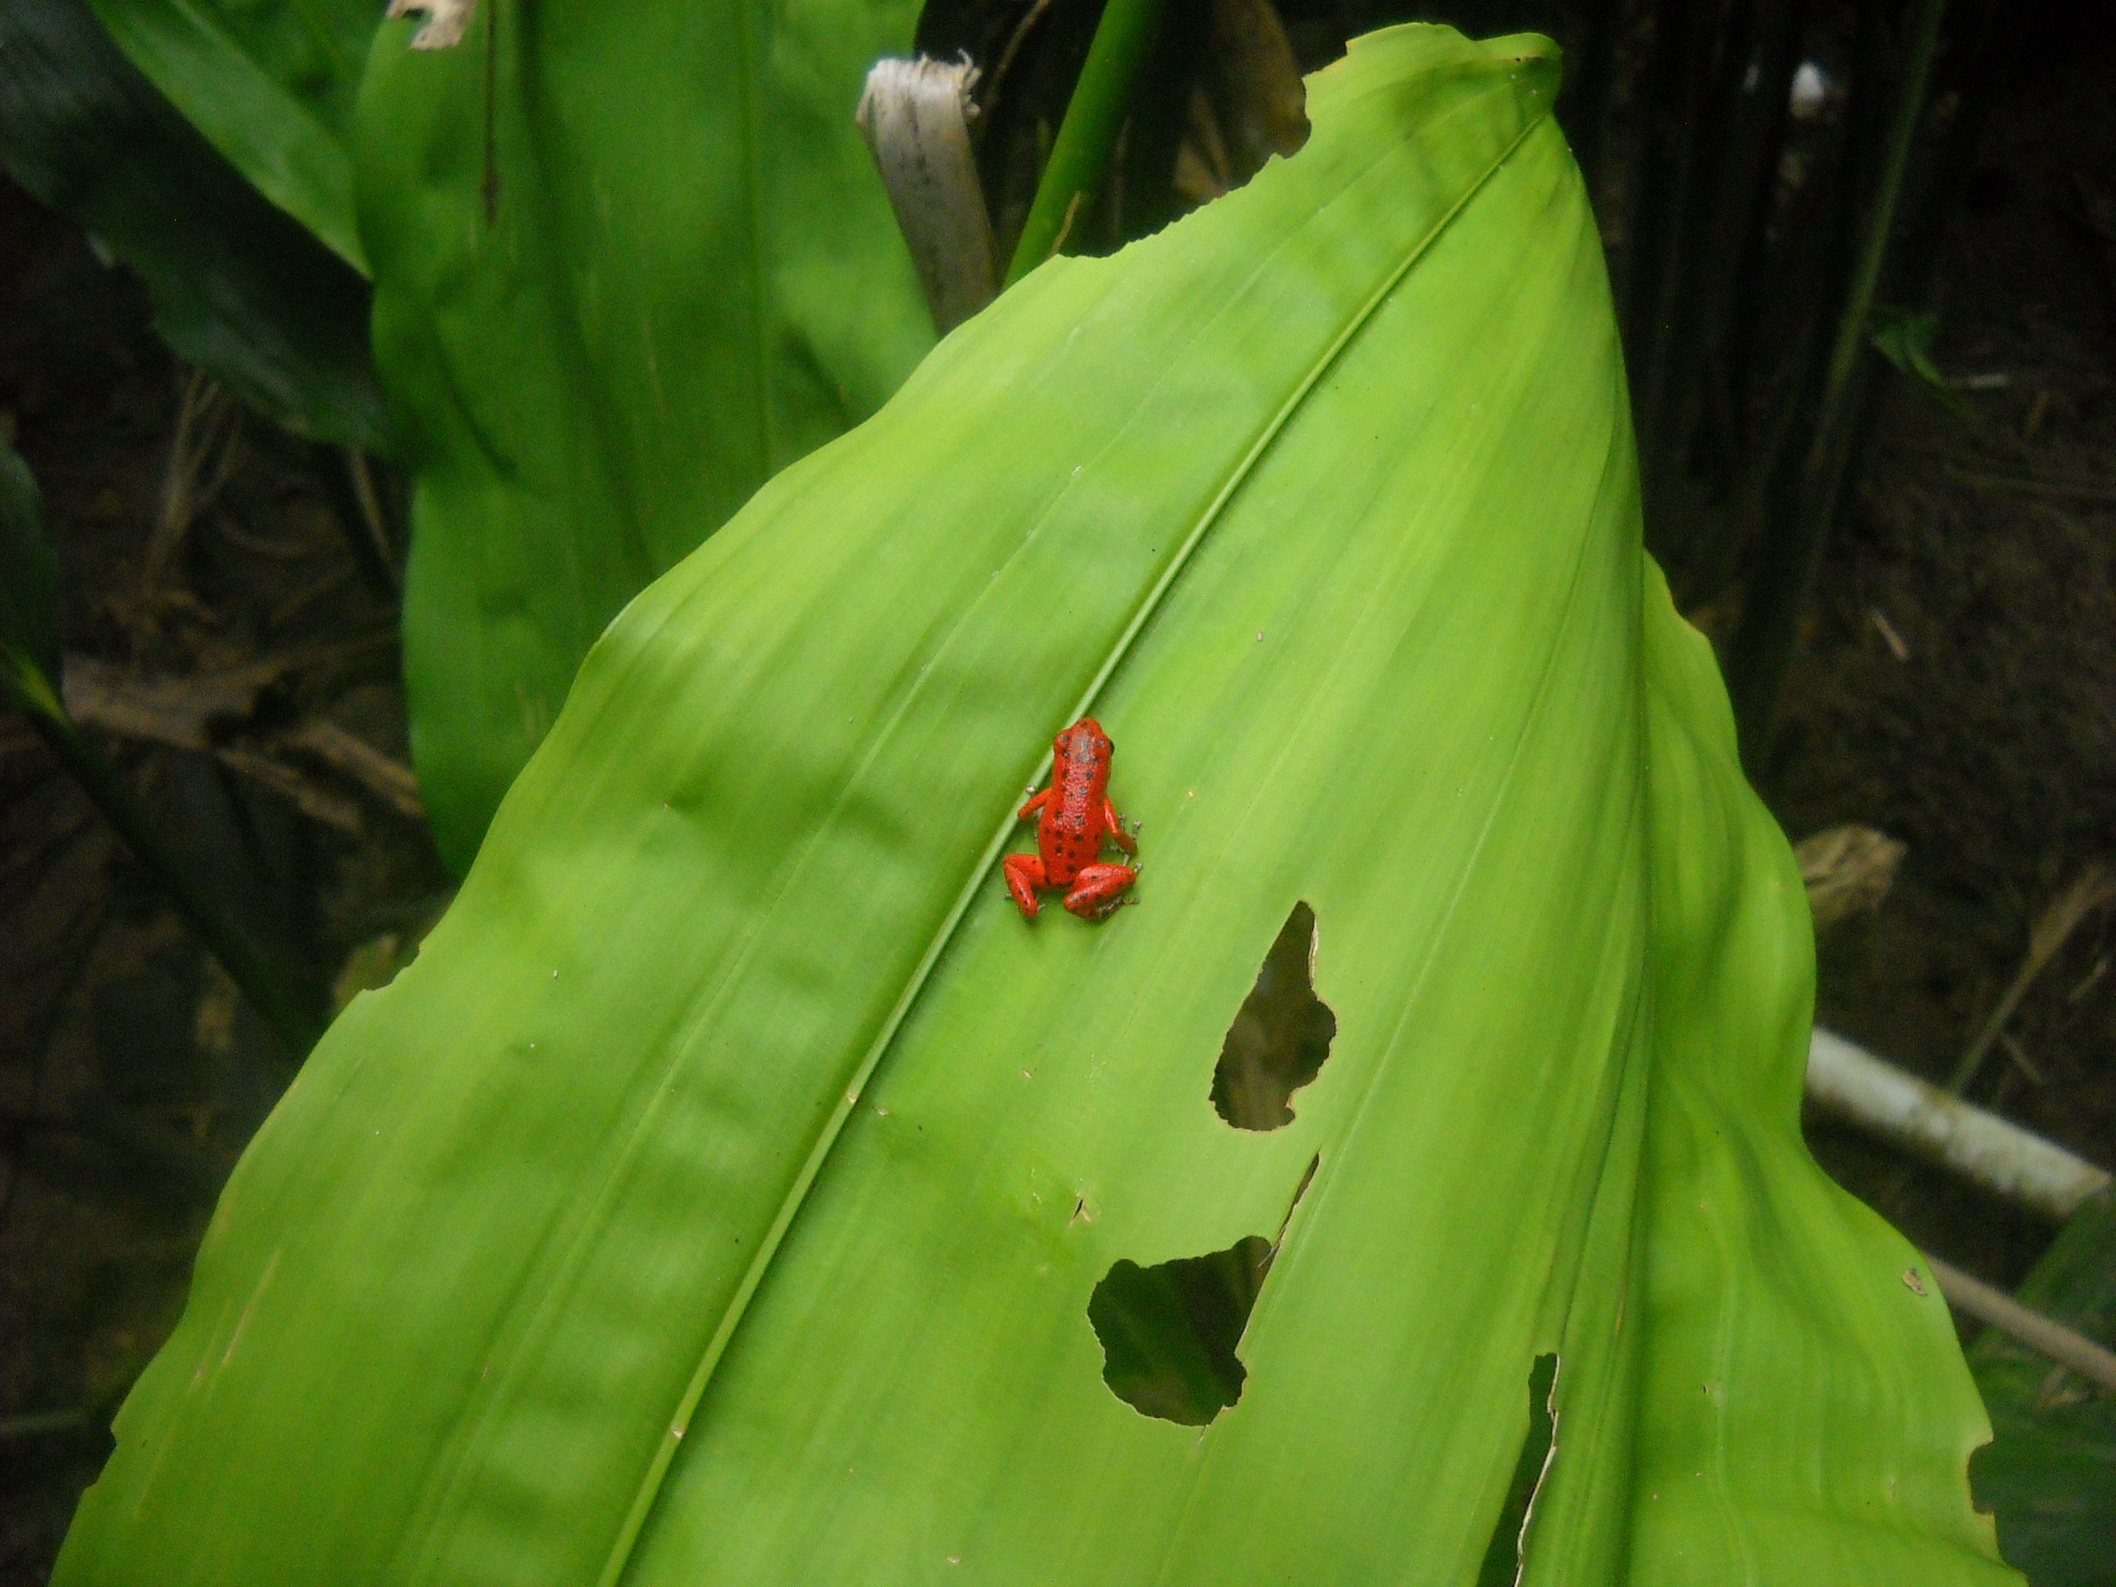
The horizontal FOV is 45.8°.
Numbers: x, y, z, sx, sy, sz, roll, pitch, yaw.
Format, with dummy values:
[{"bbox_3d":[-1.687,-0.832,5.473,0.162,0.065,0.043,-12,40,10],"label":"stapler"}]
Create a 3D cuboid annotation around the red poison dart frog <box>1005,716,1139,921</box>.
[{"bbox_3d":[0.002,0.003,0.276,0.015,0.009,0.022,3,55,9],"label":"red poison dart frog"}]

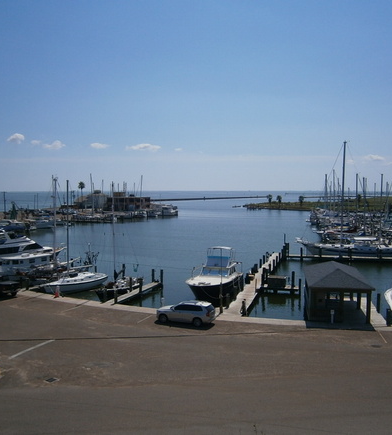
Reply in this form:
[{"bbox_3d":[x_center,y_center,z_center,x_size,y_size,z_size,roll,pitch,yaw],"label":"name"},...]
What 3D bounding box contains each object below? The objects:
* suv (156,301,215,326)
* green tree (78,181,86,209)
[{"bbox_3d":[-0.830,7.480,34.600,4.700,1.690,1.870,1,4,19],"label":"suv"},{"bbox_3d":[-56.200,-10.400,215.000,3.400,14.600,3.400,0,4,0],"label":"green tree"}]

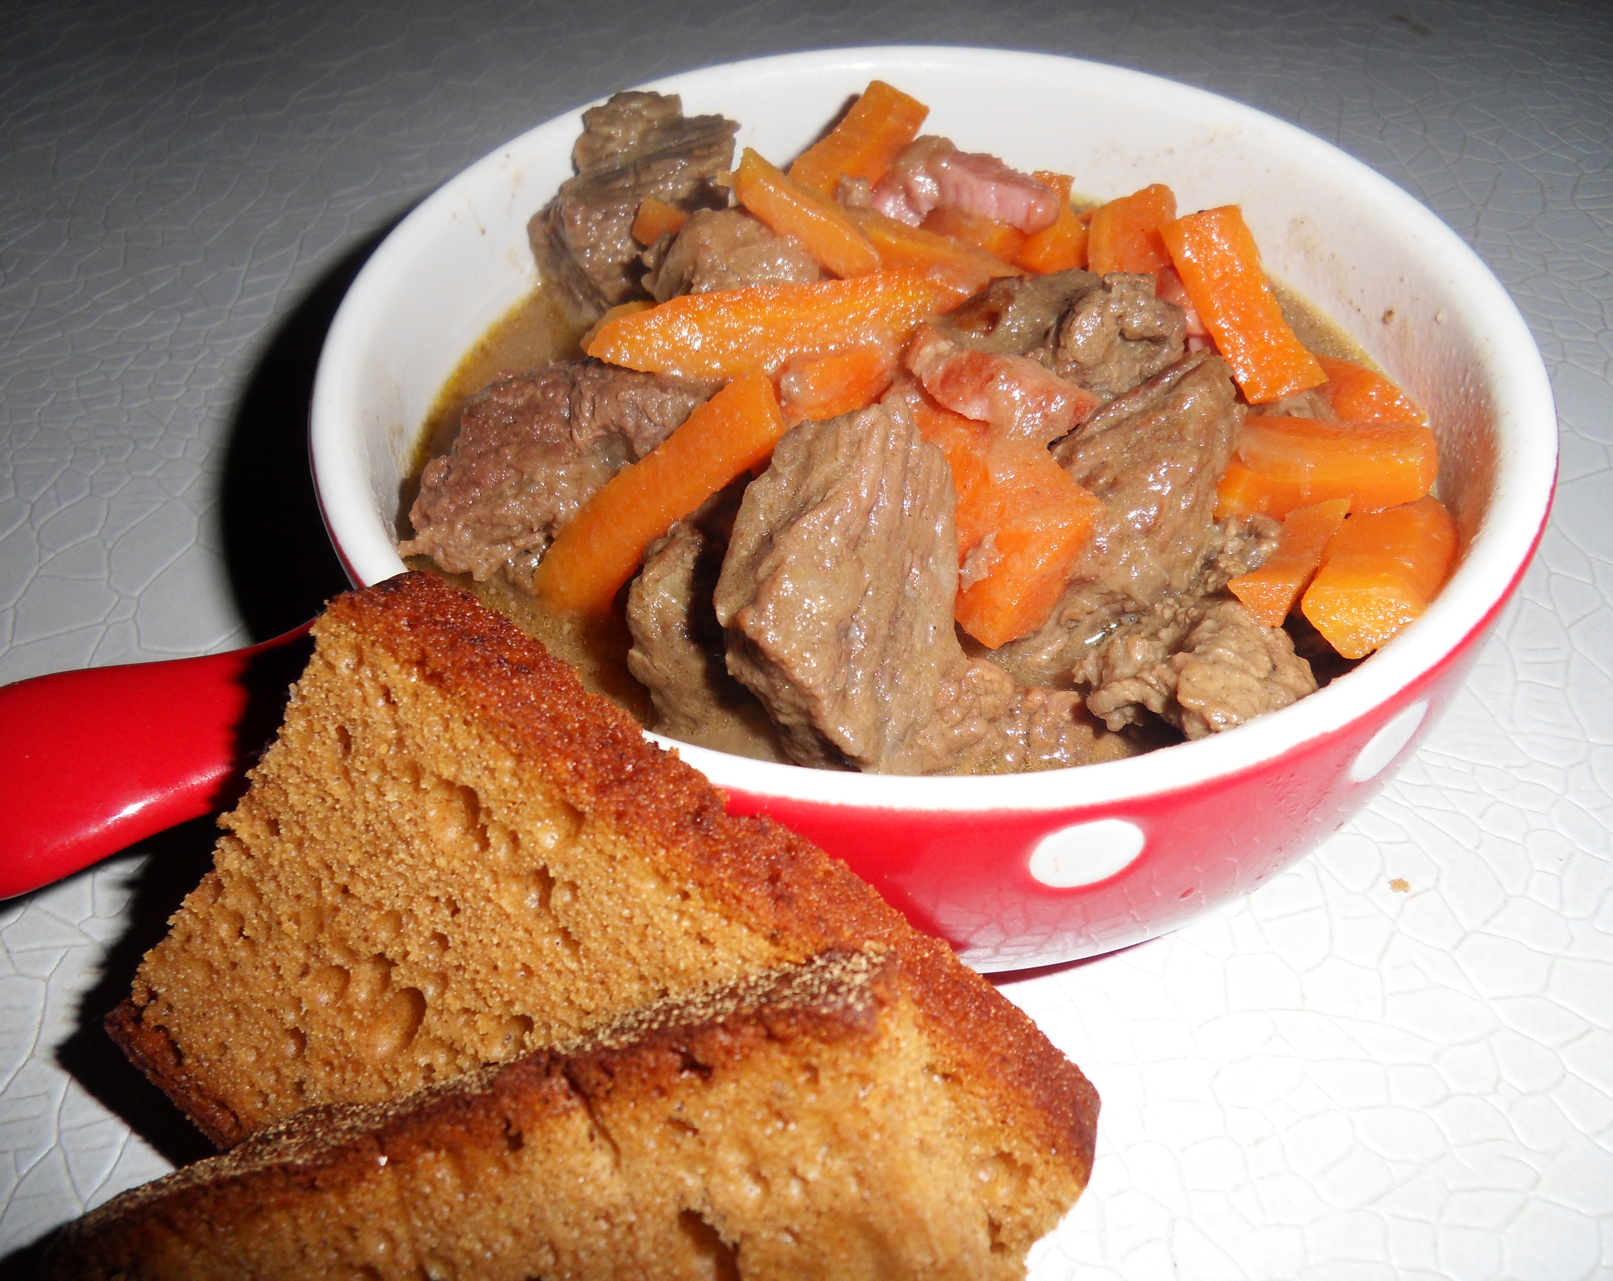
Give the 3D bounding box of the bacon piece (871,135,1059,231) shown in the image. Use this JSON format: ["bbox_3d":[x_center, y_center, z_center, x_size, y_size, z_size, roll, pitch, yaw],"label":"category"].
[{"bbox_3d":[0.025,-0.073,0.189,0.029,0.010,0.011,9,51,5],"label":"bacon piece"}]

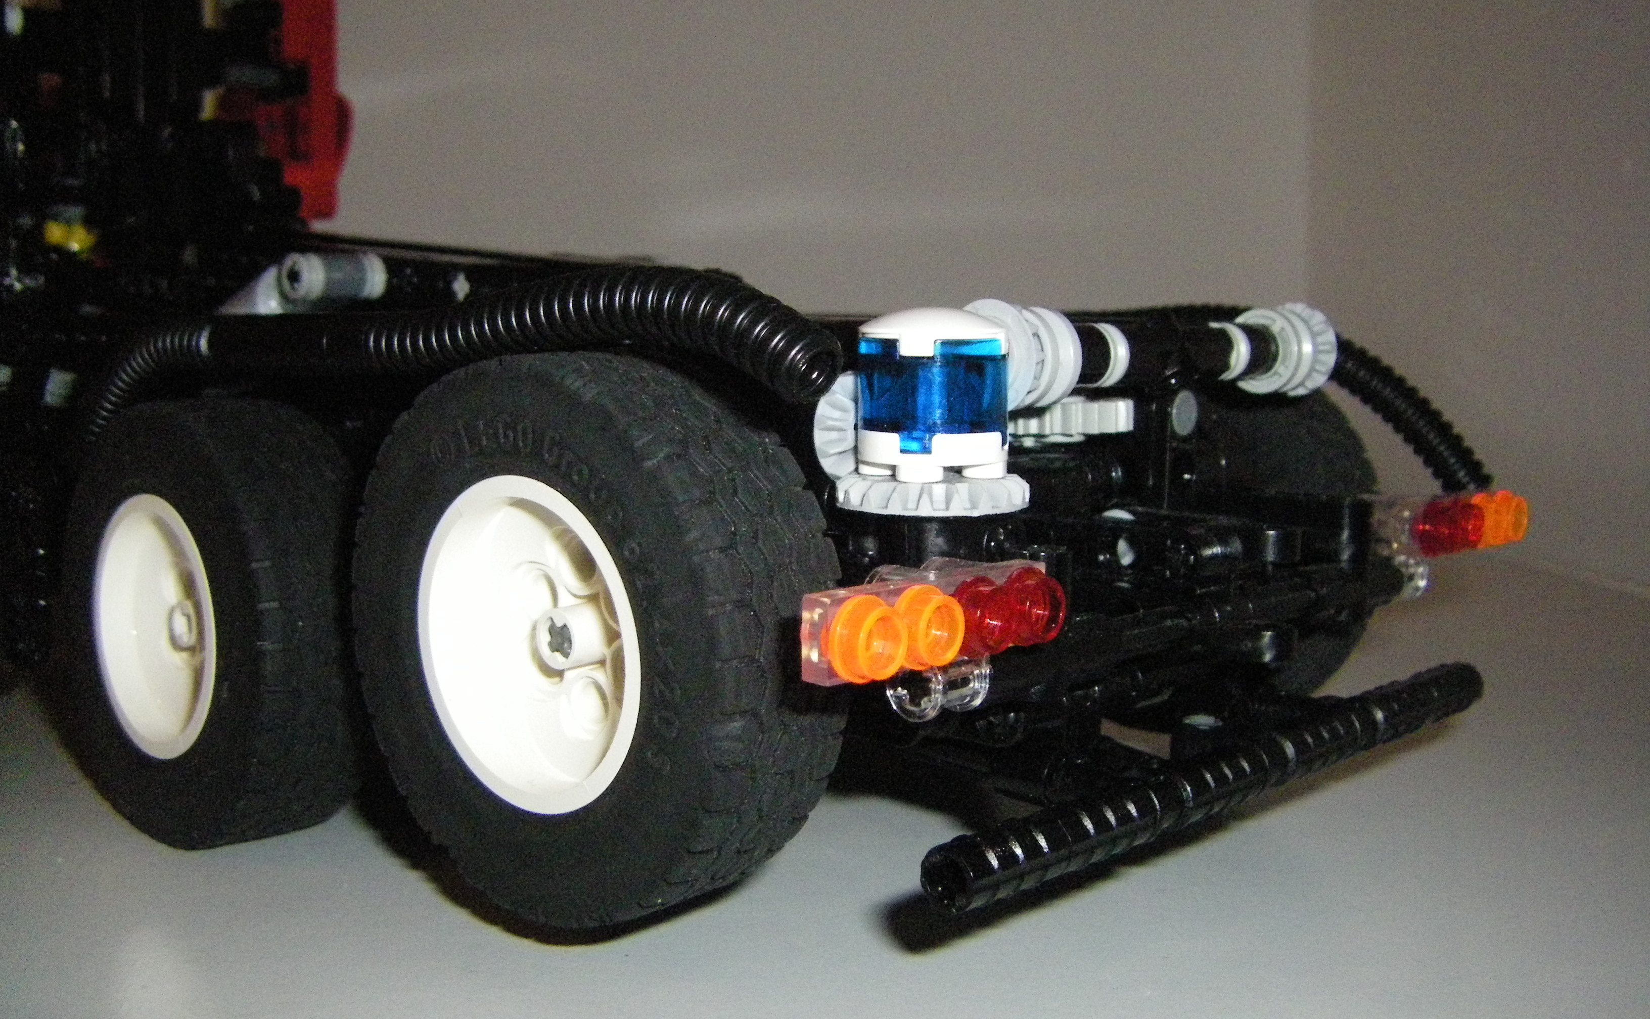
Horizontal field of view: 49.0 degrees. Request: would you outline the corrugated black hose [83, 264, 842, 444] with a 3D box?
[{"bbox_3d":[-0.056,-0.016,0.223,0.164,0.027,0.011,5,7,45],"label":"corrugated black hose"}]

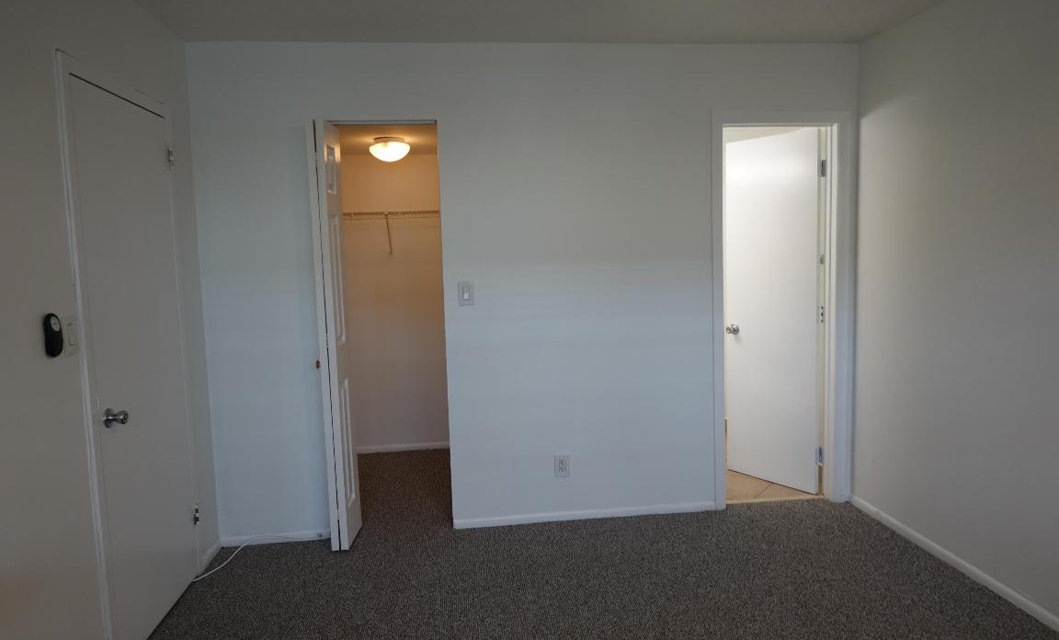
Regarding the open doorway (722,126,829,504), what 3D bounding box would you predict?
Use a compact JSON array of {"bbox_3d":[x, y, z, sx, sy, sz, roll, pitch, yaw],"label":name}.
[{"bbox_3d":[1.329,-0.009,3.798,0.613,2.030,0.120,-2,5,-7],"label":"open doorway"}]

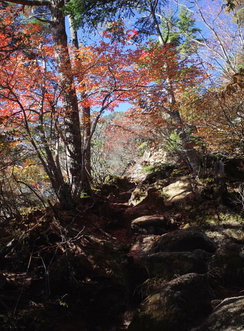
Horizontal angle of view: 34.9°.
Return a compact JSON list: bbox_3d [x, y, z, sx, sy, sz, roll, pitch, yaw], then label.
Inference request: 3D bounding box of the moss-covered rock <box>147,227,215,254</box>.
[{"bbox_3d":[0.730,0.945,4.700,0.820,0.340,0.620,0,-2,0],"label":"moss-covered rock"}]

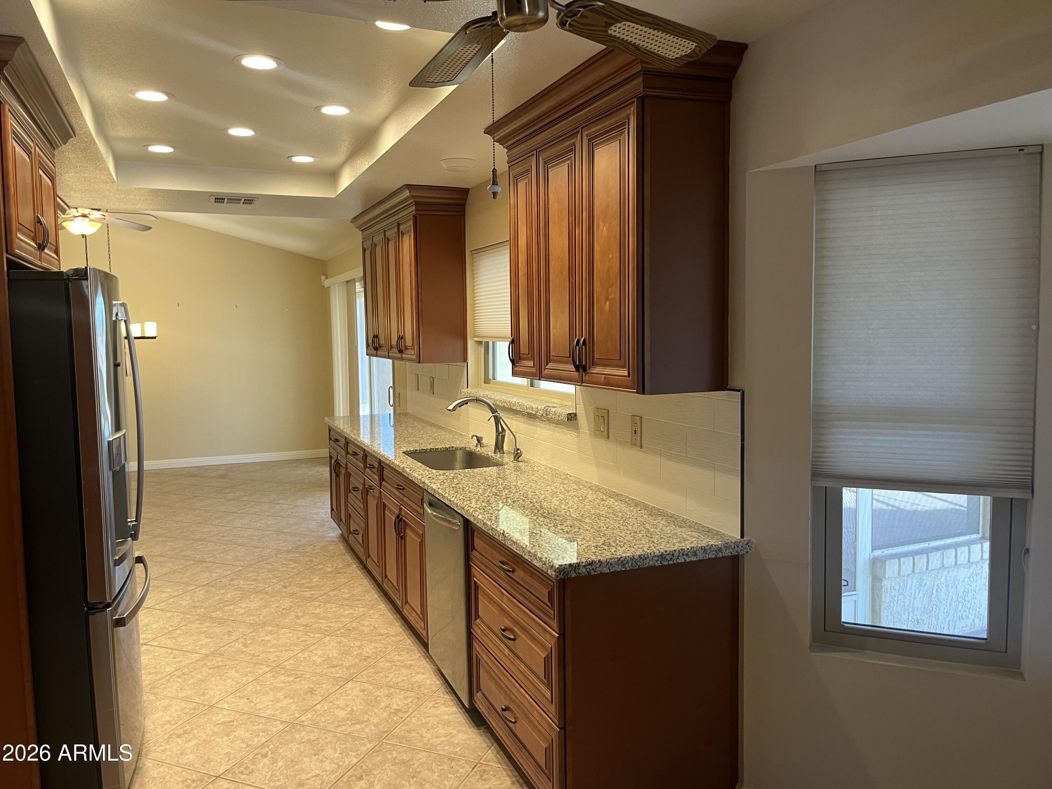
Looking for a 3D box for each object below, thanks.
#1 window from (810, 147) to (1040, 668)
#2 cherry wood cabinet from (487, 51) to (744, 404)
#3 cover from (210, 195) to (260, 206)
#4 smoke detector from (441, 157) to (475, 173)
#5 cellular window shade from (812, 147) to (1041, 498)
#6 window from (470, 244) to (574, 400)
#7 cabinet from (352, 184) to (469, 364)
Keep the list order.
[{"bbox_3d":[1.155,0.061,2.329,0.580,1.472,0.100,1,5,22],"label":"window"},{"bbox_3d":[0.251,-0.560,2.882,0.395,1.034,1.222,-3,5,-23],"label":"cherry wood cabinet"},{"bbox_3d":[-1.846,-1.216,4.991,0.295,0.030,0.270,-3,5,-23],"label":"cover"},{"bbox_3d":[-0.334,-1.136,3.920,0.178,0.040,0.178,-1,5,0],"label":"smoke detector"},{"bbox_3d":[1.128,-0.193,2.265,0.570,0.953,0.045,1,5,22],"label":"cellular window shade"},{"bbox_3d":[0.000,-0.399,4.164,0.100,0.833,1.395,-3,5,-23],"label":"window"},{"bbox_3d":[-0.834,-0.763,5.441,0.395,1.034,1.660,-3,5,-23],"label":"cabinet"}]

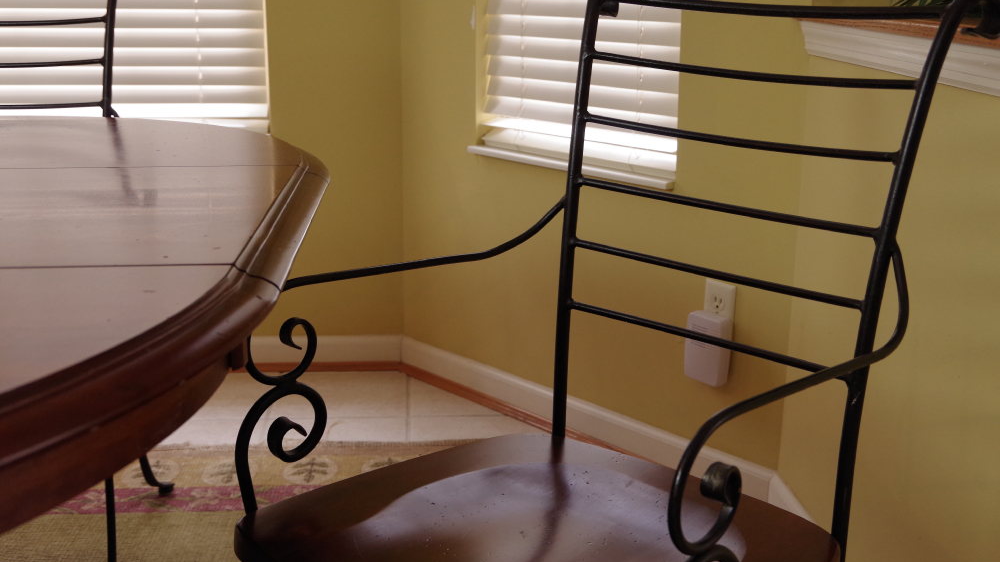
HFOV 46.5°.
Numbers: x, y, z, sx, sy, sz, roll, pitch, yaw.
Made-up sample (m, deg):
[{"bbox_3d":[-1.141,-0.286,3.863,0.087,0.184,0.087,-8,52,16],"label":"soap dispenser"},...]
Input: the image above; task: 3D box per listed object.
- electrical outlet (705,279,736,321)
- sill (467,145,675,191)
[{"bbox_3d":[0.406,0.059,2.164,0.008,0.114,0.070,-13,20,-42],"label":"electrical outlet"},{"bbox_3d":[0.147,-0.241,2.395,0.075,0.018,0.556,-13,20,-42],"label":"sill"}]

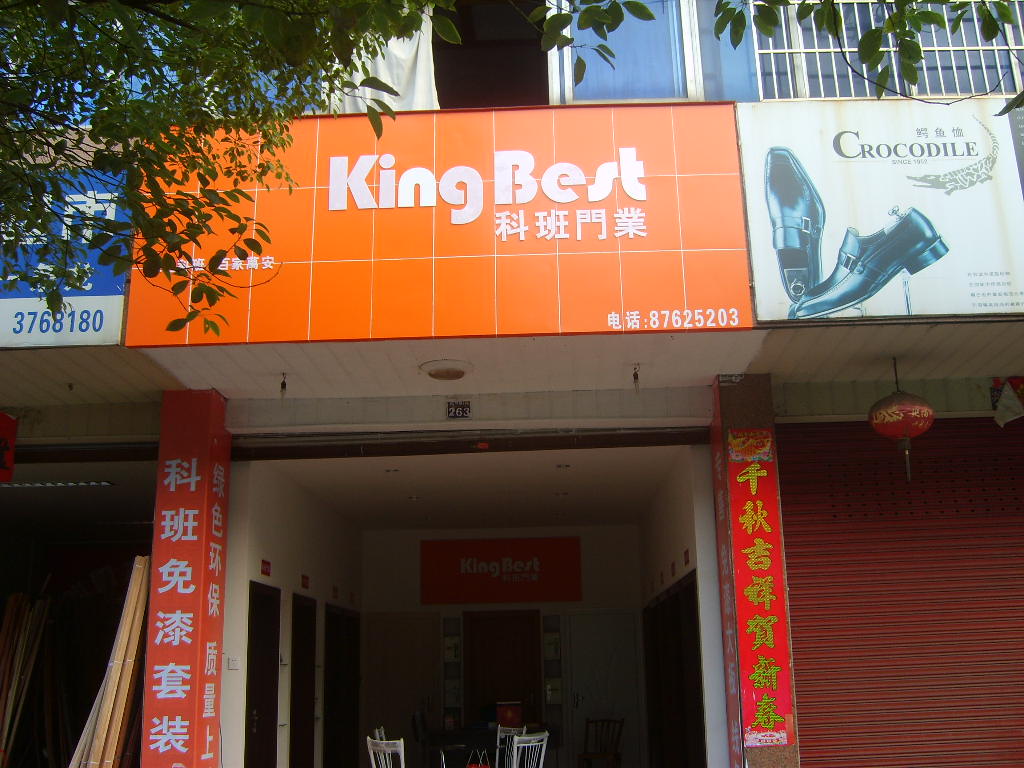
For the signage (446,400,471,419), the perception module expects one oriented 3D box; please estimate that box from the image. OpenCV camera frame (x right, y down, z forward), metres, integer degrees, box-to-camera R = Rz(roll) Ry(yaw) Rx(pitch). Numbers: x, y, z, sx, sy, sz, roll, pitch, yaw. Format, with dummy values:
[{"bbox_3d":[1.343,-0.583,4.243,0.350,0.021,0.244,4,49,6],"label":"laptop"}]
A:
[{"bbox_3d":[-0.388,0.185,7.595,0.159,0.127,0.020,-2,-15,2],"label":"signage"}]

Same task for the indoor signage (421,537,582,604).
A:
[{"bbox_3d":[-0.132,2.192,12.146,1.891,0.748,0.030,-2,-15,2],"label":"indoor signage"}]

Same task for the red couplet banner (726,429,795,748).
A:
[{"bbox_3d":[1.644,1.318,6.851,0.314,2.103,0.010,-2,-15,2],"label":"red couplet banner"}]

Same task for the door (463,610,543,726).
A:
[{"bbox_3d":[-0.106,3.600,11.729,0.905,2.080,0.080,-2,-15,2],"label":"door"}]

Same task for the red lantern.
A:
[{"bbox_3d":[2.573,0.341,6.787,0.441,0.616,0.441,-2,-15,2],"label":"red lantern"}]

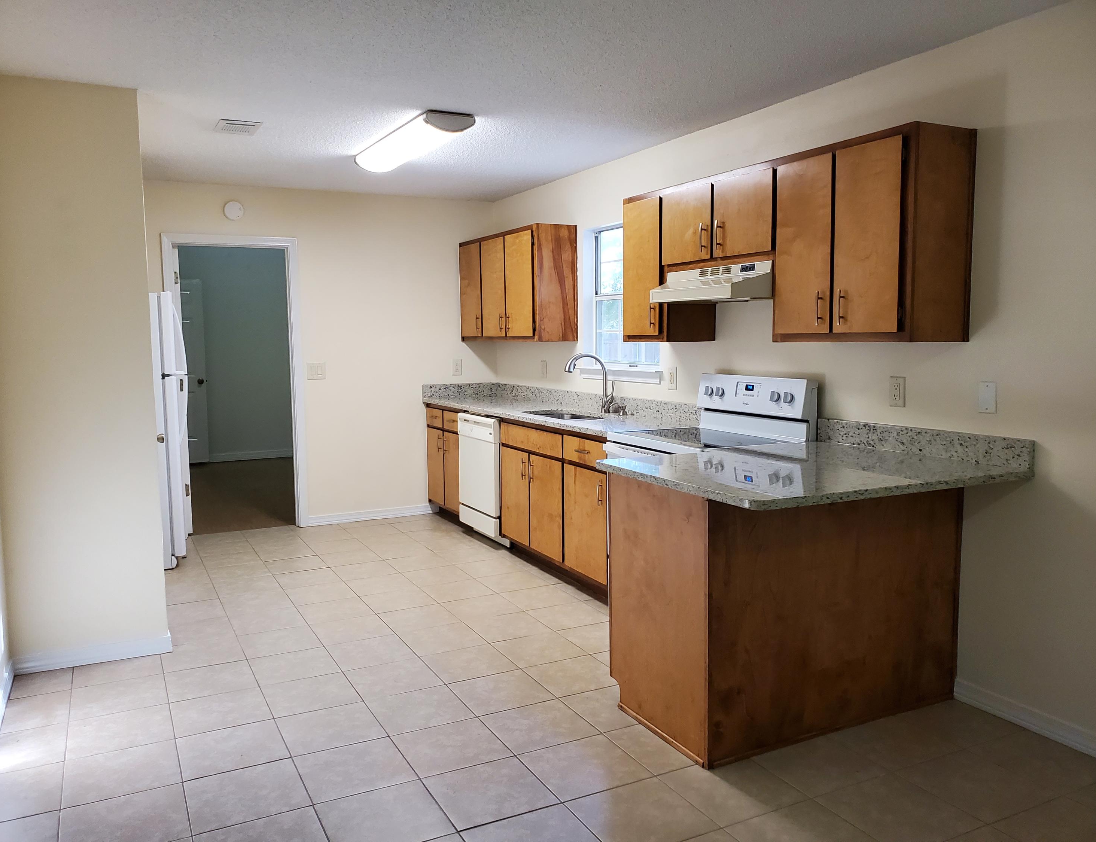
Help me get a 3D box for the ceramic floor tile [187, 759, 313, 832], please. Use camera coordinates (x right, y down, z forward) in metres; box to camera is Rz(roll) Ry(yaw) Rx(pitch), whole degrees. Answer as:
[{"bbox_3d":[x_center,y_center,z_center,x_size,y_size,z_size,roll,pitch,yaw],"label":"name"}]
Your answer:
[{"bbox_3d":[-0.920,1.142,2.571,0.330,0.012,0.330,-3,6,-27],"label":"ceramic floor tile"}]

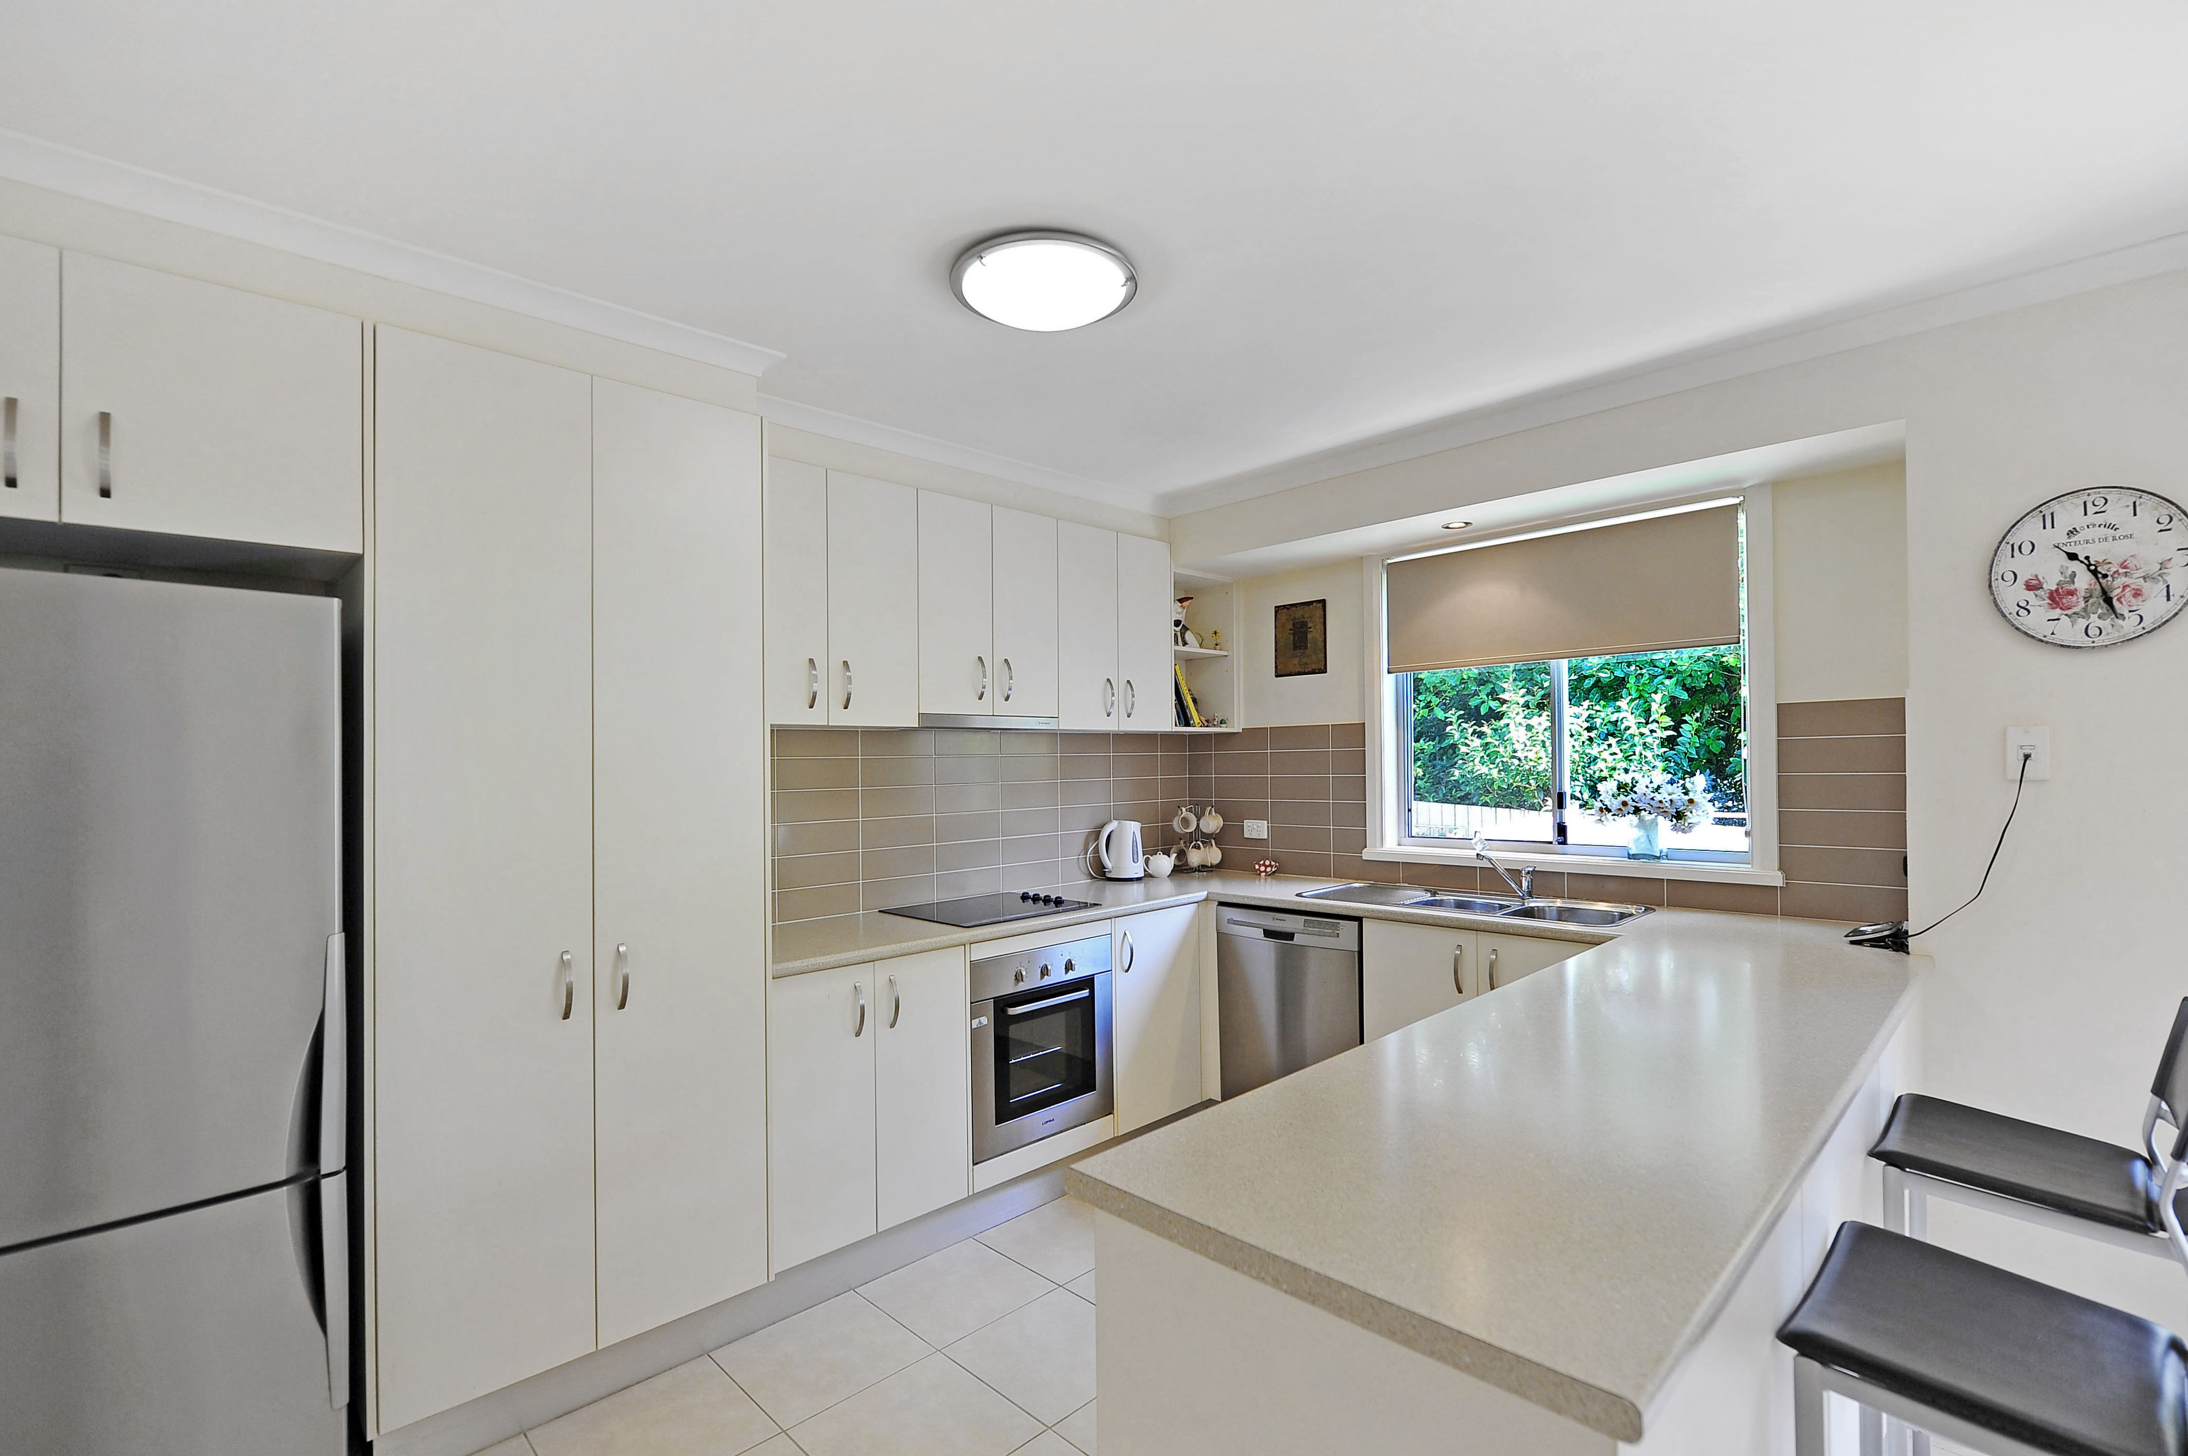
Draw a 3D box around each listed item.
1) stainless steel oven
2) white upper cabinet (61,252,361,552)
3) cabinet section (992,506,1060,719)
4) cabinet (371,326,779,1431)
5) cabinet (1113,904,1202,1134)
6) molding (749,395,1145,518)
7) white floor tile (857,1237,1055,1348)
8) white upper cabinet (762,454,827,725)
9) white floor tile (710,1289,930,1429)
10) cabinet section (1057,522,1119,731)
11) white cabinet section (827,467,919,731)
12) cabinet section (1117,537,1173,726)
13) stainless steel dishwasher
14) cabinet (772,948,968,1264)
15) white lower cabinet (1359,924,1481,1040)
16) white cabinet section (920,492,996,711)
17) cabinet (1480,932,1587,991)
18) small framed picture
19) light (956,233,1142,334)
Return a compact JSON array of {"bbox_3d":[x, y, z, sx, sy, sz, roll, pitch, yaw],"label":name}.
[{"bbox_3d":[-0.332,1.013,3.291,0.591,0.601,0.570,1,-2,-44],"label":"stainless steel oven"},{"bbox_3d":[-1.753,-0.556,1.937,0.401,0.453,0.540,1,-2,-45],"label":"white upper cabinet"},{"bbox_3d":[-0.350,-0.398,3.544,0.303,0.723,0.325,1,-2,-44],"label":"cabinet section"},{"bbox_3d":[-1.321,0.297,2.398,0.821,2.184,0.590,1,-2,-44],"label":"cabinet"},{"bbox_3d":[0.039,1.032,3.685,0.457,0.733,0.580,1,-2,-44],"label":"cabinet"},{"bbox_3d":[-0.331,-0.887,3.282,1.830,0.067,0.070,1,-2,-45],"label":"molding"},{"bbox_3d":[-0.370,1.524,2.629,0.399,0.010,0.398,1,-2,-45],"label":"white floor tile"},{"bbox_3d":[-0.990,-0.377,2.845,0.296,0.750,0.310,1,-2,-45],"label":"white upper cabinet"},{"bbox_3d":[-0.659,1.528,2.372,0.402,0.010,0.397,1,-2,-44],"label":"white floor tile"},{"bbox_3d":[-0.131,-0.372,3.759,0.312,0.768,0.325,1,-2,-44],"label":"cabinet section"},{"bbox_3d":[-0.789,-0.381,3.113,0.318,0.766,0.325,1,-2,-44],"label":"white cabinet section"},{"bbox_3d":[0.094,-0.368,3.979,0.317,0.768,0.325,1,-2,-44],"label":"cabinet section"},{"bbox_3d":[0.886,1.039,3.607,0.580,0.783,0.600,1,-2,-44],"label":"stainless steel dishwasher"},{"bbox_3d":[-0.793,1.024,2.873,0.620,0.733,0.585,1,-2,-44],"label":"cabinet"},{"bbox_3d":[1.222,0.995,3.269,0.510,0.730,0.385,1,-2,-45],"label":"white lower cabinet"},{"bbox_3d":[-0.566,-0.400,3.333,0.302,0.723,0.325,1,-2,-44],"label":"white cabinet section"},{"bbox_3d":[1.492,0.982,2.996,0.510,0.730,0.385,1,-2,-45],"label":"cabinet"},{"bbox_3d":[0.860,-0.370,4.066,0.020,0.303,0.251,1,-2,-44],"label":"small framed picture"},{"bbox_3d":[-0.101,-0.915,2.054,0.400,0.083,0.400,-1,-2,0],"label":"light"}]

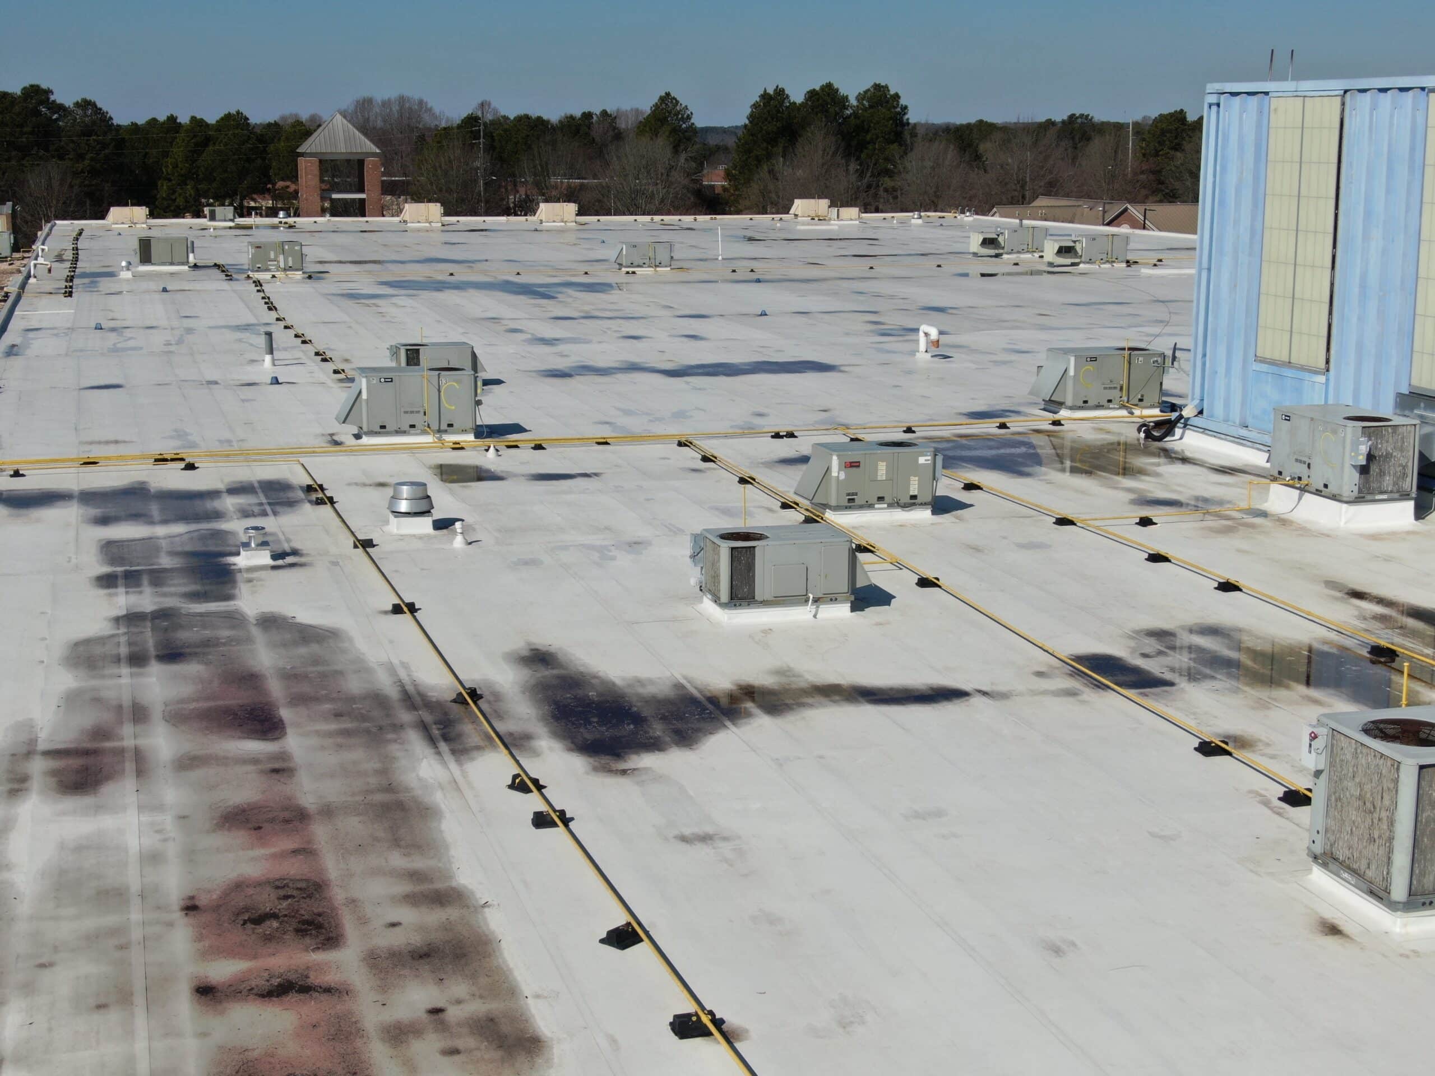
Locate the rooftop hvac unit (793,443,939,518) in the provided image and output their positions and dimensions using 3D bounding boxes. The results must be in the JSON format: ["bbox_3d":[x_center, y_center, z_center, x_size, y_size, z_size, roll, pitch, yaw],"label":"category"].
[{"bbox_3d":[2.520,-1.007,33.411,2.230,1.050,1.140,-3,12,-14],"label":"rooftop hvac unit"}]

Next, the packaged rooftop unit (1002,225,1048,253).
[{"bbox_3d":[15.647,-15.359,102.644,2.303,1.324,1.340,-3,12,-16],"label":"packaged rooftop unit"}]

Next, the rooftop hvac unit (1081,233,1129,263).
[{"bbox_3d":[17.899,-13.544,93.268,2.280,1.210,1.350,-3,12,-13],"label":"rooftop hvac unit"}]

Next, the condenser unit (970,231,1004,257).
[{"bbox_3d":[13.960,-15.068,101.876,1.450,1.200,1.050,-3,12,-16],"label":"condenser unit"}]

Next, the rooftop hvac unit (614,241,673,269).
[{"bbox_3d":[-3.532,-13.059,91.780,2.717,1.159,1.340,-3,12,-16],"label":"rooftop hvac unit"}]

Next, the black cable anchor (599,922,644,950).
[{"bbox_3d":[-0.726,3.171,15.988,0.260,0.120,0.350,10,15,41],"label":"black cable anchor"}]

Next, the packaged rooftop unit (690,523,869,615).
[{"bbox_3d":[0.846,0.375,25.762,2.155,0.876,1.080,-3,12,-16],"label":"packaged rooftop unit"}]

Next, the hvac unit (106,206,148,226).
[{"bbox_3d":[-38.291,-20.924,129.119,2.671,1.120,1.380,-3,12,-14],"label":"hvac unit"}]

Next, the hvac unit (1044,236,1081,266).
[{"bbox_3d":[16.142,-13.344,92.738,1.400,1.200,1.300,-3,12,-13],"label":"hvac unit"}]

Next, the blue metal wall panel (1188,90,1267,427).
[{"bbox_3d":[10.085,-5.390,39.008,0.180,6.490,2.662,-3,12,-13],"label":"blue metal wall panel"}]

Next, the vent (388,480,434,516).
[{"bbox_3d":[-4.955,-0.620,32.038,0.720,0.450,0.720,-3,12,-13],"label":"vent"}]

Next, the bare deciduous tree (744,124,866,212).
[{"bbox_3d":[8.934,-36.354,208.961,12.513,13.996,12.513,0,12,0],"label":"bare deciduous tree"}]

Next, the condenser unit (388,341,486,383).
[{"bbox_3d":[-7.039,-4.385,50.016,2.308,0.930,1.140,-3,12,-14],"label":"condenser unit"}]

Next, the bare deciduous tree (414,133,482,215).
[{"bbox_3d":[-26.470,-33.021,195.354,6.465,12.833,6.465,0,12,0],"label":"bare deciduous tree"}]

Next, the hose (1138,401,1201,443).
[{"bbox_3d":[9.321,-2.371,41.050,1.130,0.720,0.700,-3,12,-13],"label":"hose"}]

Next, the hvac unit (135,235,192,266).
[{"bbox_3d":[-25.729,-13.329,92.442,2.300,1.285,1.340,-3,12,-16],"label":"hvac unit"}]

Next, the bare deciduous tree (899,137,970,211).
[{"bbox_3d":[23.112,-37.326,212.000,7.200,10.750,7.200,0,11,0],"label":"bare deciduous tree"}]

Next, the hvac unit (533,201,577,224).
[{"bbox_3d":[-11.346,-22.757,139.467,2.780,1.270,1.350,-3,12,-13],"label":"hvac unit"}]

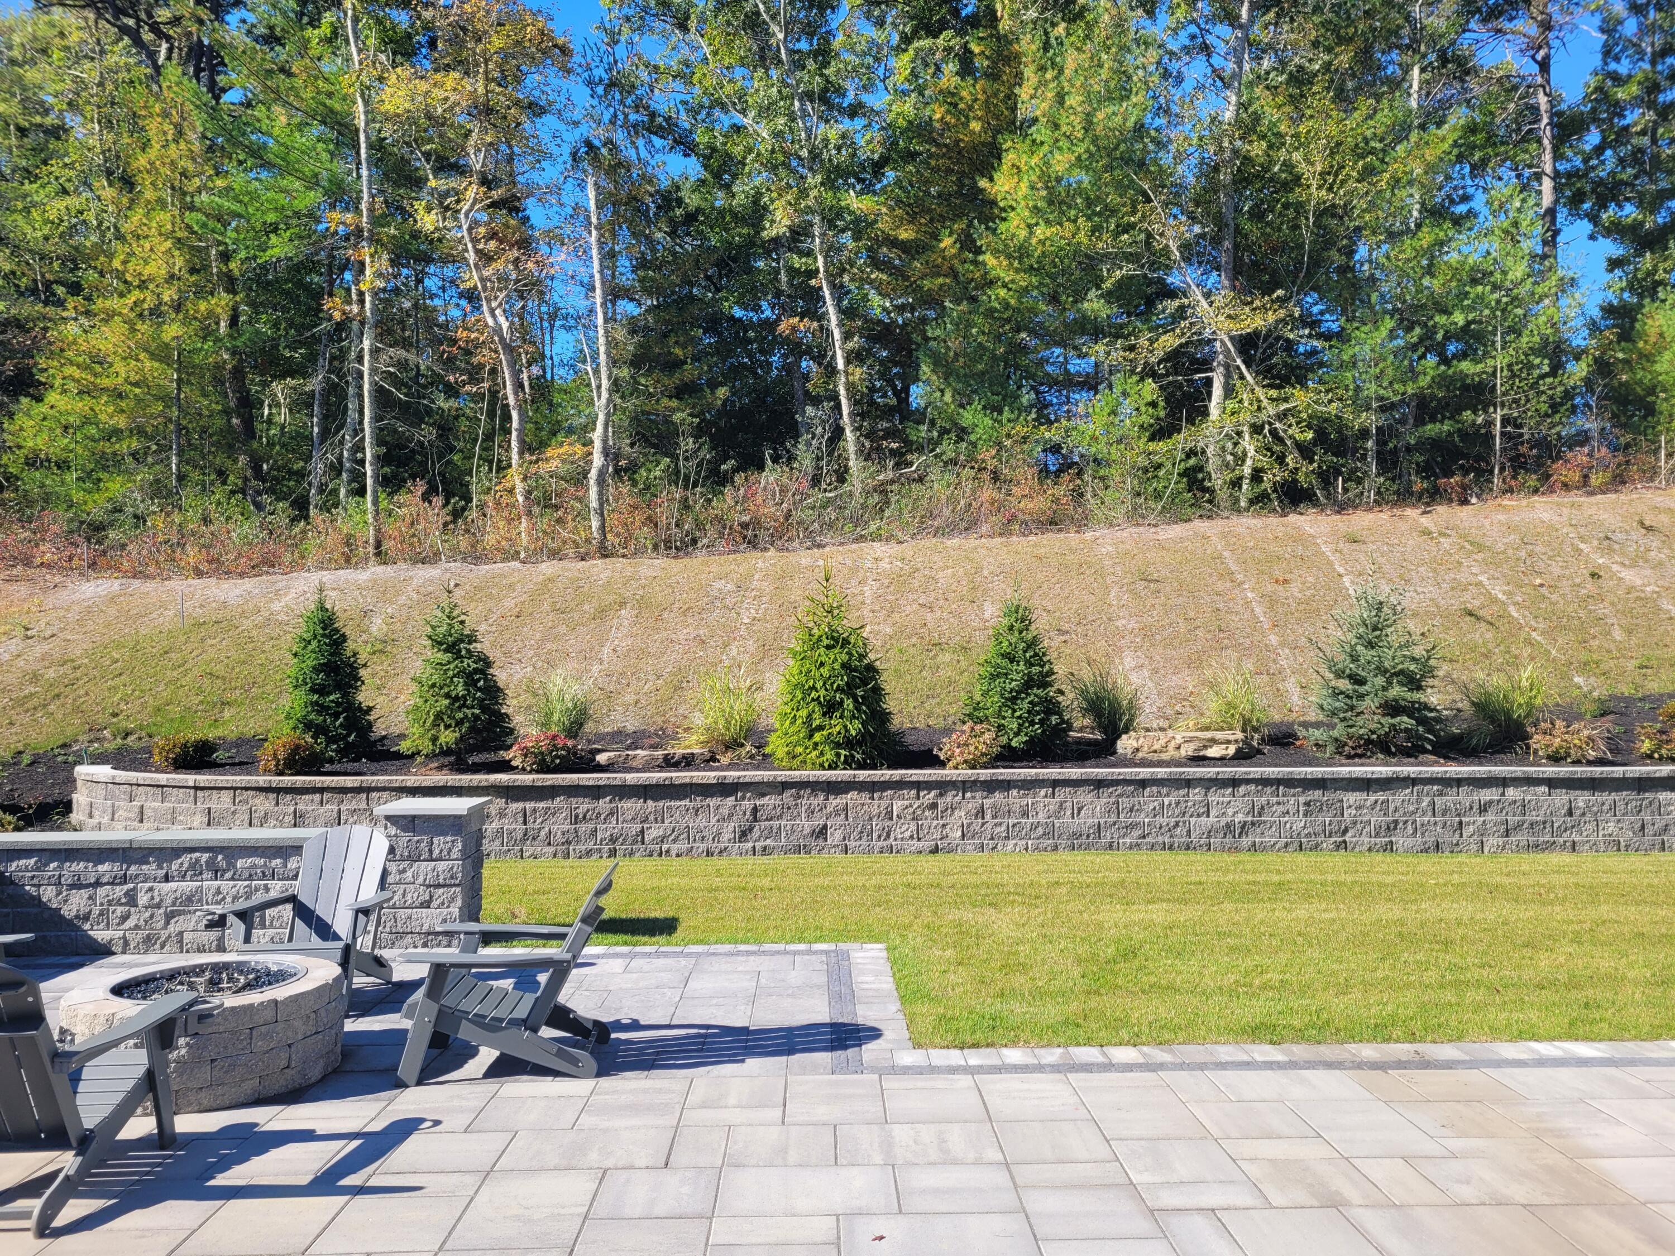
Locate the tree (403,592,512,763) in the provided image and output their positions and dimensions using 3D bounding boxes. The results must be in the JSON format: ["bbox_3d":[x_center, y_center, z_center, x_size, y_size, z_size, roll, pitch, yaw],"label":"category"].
[{"bbox_3d":[-4.019,0.505,13.300,1.191,1.854,1.191,0,-2,-1],"label":"tree"}]

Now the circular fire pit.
[{"bbox_3d":[-2.841,1.800,5.679,1.137,0.404,1.137,0,-2,0],"label":"circular fire pit"}]

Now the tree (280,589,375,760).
[{"bbox_3d":[-5.497,0.493,13.550,1.018,1.903,1.018,0,-2,-1],"label":"tree"}]

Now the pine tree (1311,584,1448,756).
[{"bbox_3d":[5.878,0.433,13.650,1.457,1.931,1.457,0,-2,-1],"label":"pine tree"}]

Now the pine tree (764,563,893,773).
[{"bbox_3d":[-0.062,0.412,13.200,1.373,2.156,1.373,0,-2,-1],"label":"pine tree"}]

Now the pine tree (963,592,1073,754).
[{"bbox_3d":[1.945,0.483,13.650,1.173,1.832,1.173,0,-2,-1],"label":"pine tree"}]

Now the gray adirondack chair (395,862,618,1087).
[{"bbox_3d":[-1.467,1.545,5.792,0.940,0.905,0.770,0,-2,-4],"label":"gray adirondack chair"}]

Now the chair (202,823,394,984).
[{"bbox_3d":[-2.832,1.586,6.887,0.800,0.905,0.940,0,-2,-2],"label":"chair"}]

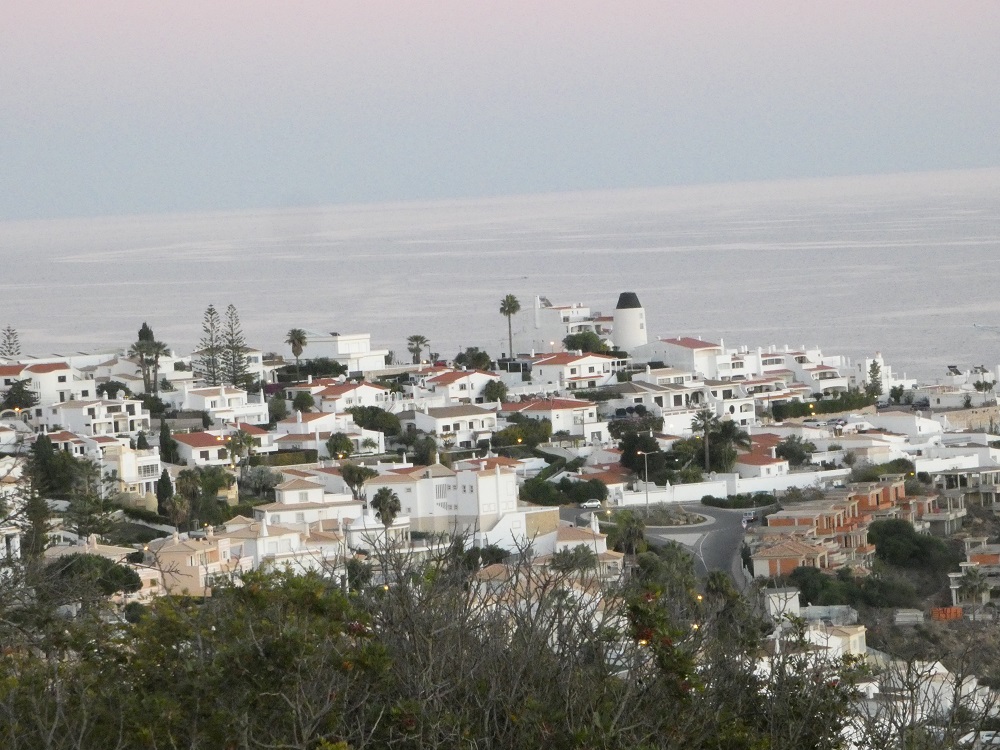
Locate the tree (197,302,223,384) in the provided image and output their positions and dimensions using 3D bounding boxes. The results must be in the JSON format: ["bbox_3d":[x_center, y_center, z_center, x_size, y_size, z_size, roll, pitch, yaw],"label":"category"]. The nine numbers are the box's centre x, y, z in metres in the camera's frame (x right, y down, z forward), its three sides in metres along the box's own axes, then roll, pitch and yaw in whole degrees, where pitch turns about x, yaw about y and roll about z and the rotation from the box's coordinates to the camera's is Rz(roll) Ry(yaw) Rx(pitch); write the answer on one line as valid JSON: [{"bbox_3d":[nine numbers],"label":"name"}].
[{"bbox_3d":[-59.320,-6.020,1115.000,5.200,17.000,5.200,-3,2,0],"label":"tree"}]

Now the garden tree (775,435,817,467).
[{"bbox_3d":[54.586,14.087,1012.000,7.410,6.120,6.300,-3,2,0],"label":"garden tree"}]

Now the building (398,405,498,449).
[{"bbox_3d":[-9.291,9.381,985.000,13.800,7.500,11.000,-5,3,-36],"label":"building"}]

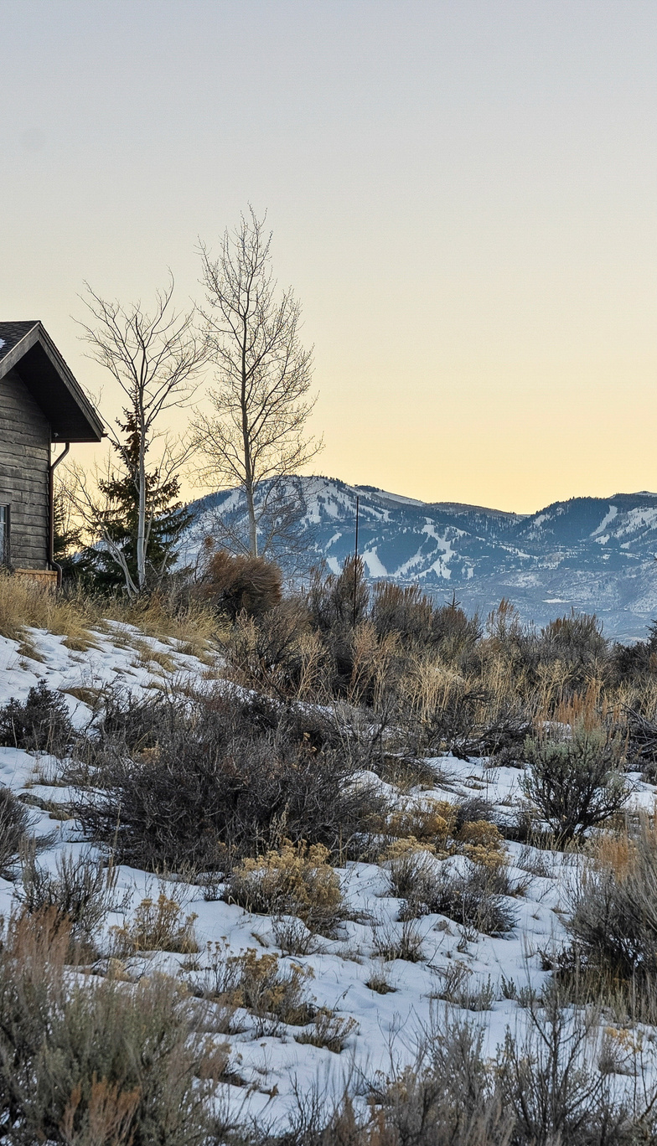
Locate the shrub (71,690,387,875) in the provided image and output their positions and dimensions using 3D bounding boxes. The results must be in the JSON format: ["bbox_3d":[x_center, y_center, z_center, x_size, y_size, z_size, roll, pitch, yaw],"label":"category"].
[{"bbox_3d":[-0.642,1.313,21.300,1.993,1.141,1.600,0,-1,0],"label":"shrub"}]

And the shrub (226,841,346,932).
[{"bbox_3d":[-0.233,1.729,18.400,0.665,0.482,0.580,0,-1,0],"label":"shrub"}]

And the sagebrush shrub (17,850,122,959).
[{"bbox_3d":[-1.119,1.434,14.400,0.451,0.451,0.450,0,-1,0],"label":"sagebrush shrub"}]

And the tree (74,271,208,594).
[{"bbox_3d":[-3.317,-2.381,59.000,2.251,5.663,2.200,0,-1,0],"label":"tree"}]

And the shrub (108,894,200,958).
[{"bbox_3d":[-0.898,1.817,17.200,0.477,0.318,0.420,0,-1,0],"label":"shrub"}]

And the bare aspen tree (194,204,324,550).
[{"bbox_3d":[-1.332,-3.199,62.000,2.390,7.195,2.300,0,-1,0],"label":"bare aspen tree"}]

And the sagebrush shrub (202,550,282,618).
[{"bbox_3d":[-1.204,0.177,46.500,1.120,0.950,1.000,0,-1,0],"label":"sagebrush shrub"}]

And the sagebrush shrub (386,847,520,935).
[{"bbox_3d":[0.552,1.447,15.200,0.610,0.403,0.550,0,-1,0],"label":"sagebrush shrub"}]

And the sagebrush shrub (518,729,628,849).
[{"bbox_3d":[1.671,1.474,22.800,0.751,0.791,0.700,0,-1,0],"label":"sagebrush shrub"}]

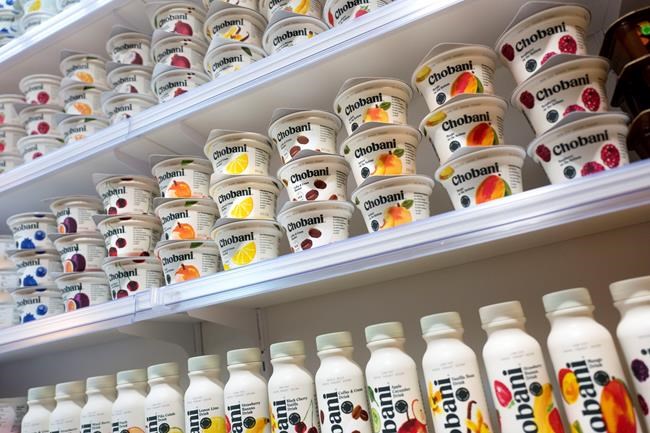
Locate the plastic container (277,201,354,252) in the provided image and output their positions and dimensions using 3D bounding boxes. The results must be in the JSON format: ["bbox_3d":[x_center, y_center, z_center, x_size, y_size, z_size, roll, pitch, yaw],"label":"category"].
[{"bbox_3d":[-0.006,0.025,0.614,0.097,0.058,0.097,-8,-16,-2],"label":"plastic container"}]

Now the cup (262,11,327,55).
[{"bbox_3d":[-0.035,-0.216,0.684,0.096,0.058,0.100,-7,-19,-2],"label":"cup"}]

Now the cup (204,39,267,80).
[{"bbox_3d":[-0.130,-0.214,0.762,0.096,0.063,0.096,-8,-16,-2],"label":"cup"}]

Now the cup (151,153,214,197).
[{"bbox_3d":[-0.194,-0.037,0.718,0.097,0.058,0.097,-8,-16,-2],"label":"cup"}]

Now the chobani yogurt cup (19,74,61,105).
[{"bbox_3d":[-0.526,-0.220,0.963,0.096,0.063,0.096,-8,-16,-2],"label":"chobani yogurt cup"}]

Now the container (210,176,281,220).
[{"bbox_3d":[-0.102,-0.007,0.654,0.096,0.058,0.100,-12,-19,12],"label":"container"}]

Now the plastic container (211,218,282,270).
[{"bbox_3d":[-0.094,0.048,0.646,0.097,0.058,0.097,-8,-16,-2],"label":"plastic container"}]

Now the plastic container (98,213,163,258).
[{"bbox_3d":[-0.278,0.043,0.730,0.096,0.058,0.100,-7,-19,-2],"label":"plastic container"}]

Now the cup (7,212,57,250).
[{"bbox_3d":[-0.463,0.037,0.819,0.096,0.058,0.100,-7,-19,-2],"label":"cup"}]

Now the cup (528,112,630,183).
[{"bbox_3d":[0.256,-0.051,0.496,0.096,0.063,0.096,-17,-18,26],"label":"cup"}]

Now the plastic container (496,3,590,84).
[{"bbox_3d":[0.235,-0.167,0.528,0.096,0.063,0.096,-19,-19,31],"label":"plastic container"}]

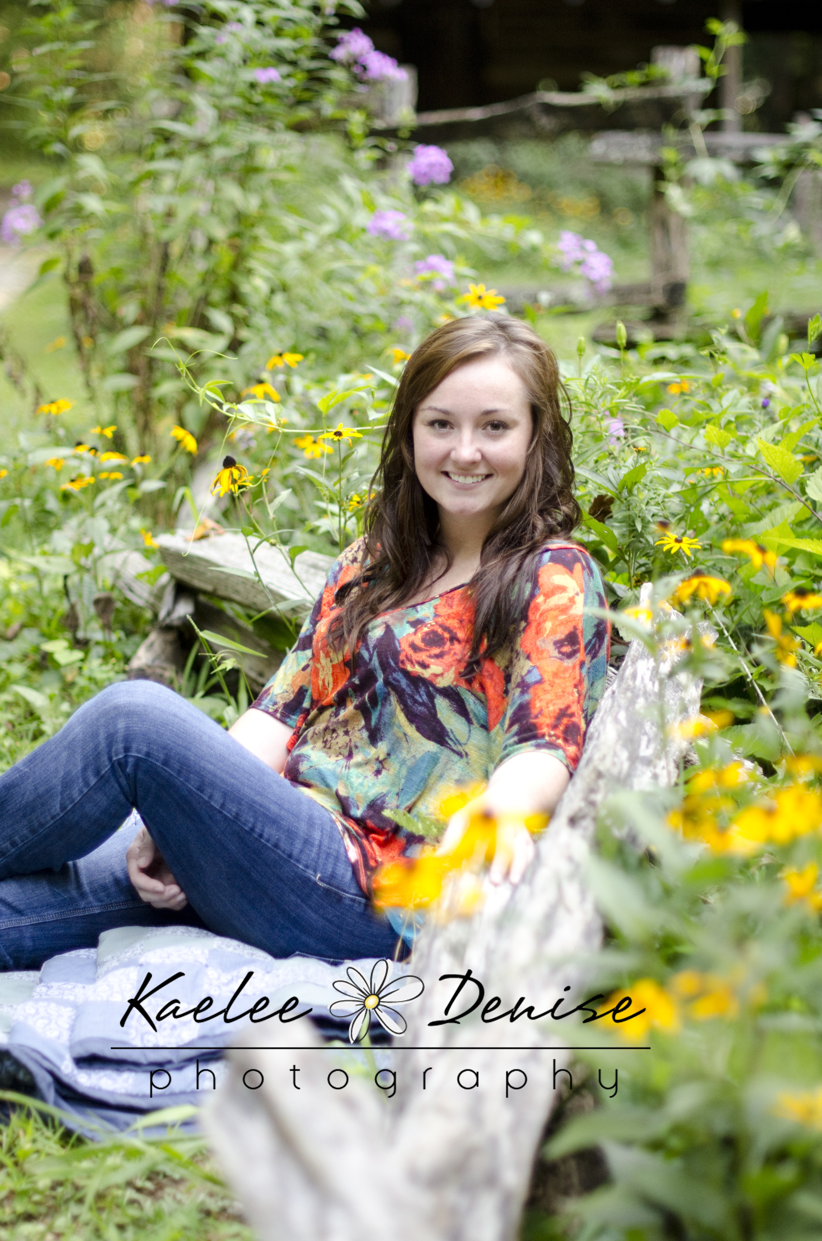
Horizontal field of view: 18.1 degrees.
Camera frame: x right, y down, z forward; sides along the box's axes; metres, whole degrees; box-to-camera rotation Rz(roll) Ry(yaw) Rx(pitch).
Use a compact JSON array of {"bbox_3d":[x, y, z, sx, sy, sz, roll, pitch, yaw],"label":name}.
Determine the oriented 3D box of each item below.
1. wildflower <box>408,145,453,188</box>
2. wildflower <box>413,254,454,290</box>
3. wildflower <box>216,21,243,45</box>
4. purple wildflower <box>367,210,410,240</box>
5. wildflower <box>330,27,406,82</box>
[{"bbox_3d":[0.036,-0.872,4.950,0.084,0.077,0.080,0,13,0],"label":"wildflower"},{"bbox_3d":[0.044,-0.642,4.750,0.076,0.066,0.074,0,13,0],"label":"wildflower"},{"bbox_3d":[-0.331,-1.070,4.700,0.052,0.045,0.050,-1,13,-4],"label":"wildflower"},{"bbox_3d":[-0.043,-0.750,4.900,0.080,0.057,0.075,0,13,0],"label":"purple wildflower"},{"bbox_3d":[-0.084,-1.119,5.100,0.148,0.105,0.100,0,13,0],"label":"wildflower"}]

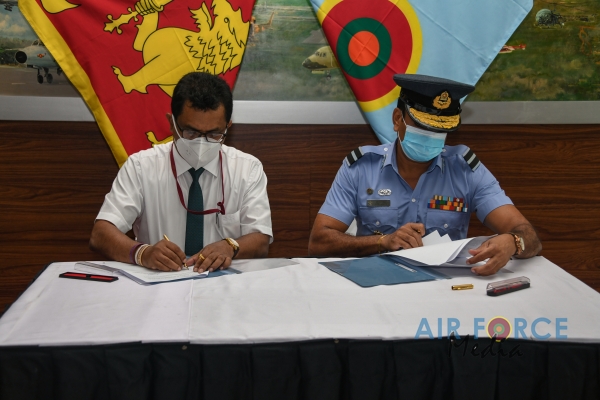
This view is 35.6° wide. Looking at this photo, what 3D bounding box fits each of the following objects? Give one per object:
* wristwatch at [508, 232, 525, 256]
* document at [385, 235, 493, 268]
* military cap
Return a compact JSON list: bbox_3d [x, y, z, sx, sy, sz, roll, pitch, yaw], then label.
[{"bbox_3d":[0.629,0.131,2.710,0.052,0.062,0.038,-16,0,18],"label":"wristwatch"},{"bbox_3d":[0.401,0.153,2.700,0.230,0.070,0.280,-3,9,-21],"label":"document"},{"bbox_3d":[0.401,-0.292,2.800,0.250,0.135,0.275,6,22,-16],"label":"military cap"}]

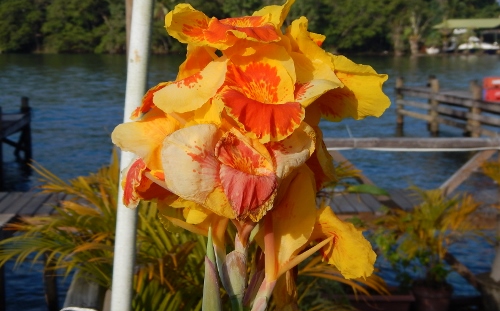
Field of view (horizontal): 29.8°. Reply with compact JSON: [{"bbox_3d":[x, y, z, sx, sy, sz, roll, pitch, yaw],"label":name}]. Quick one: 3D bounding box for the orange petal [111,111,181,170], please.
[{"bbox_3d":[-0.097,-0.015,0.870,0.065,0.056,0.035,3,7,24],"label":"orange petal"}]

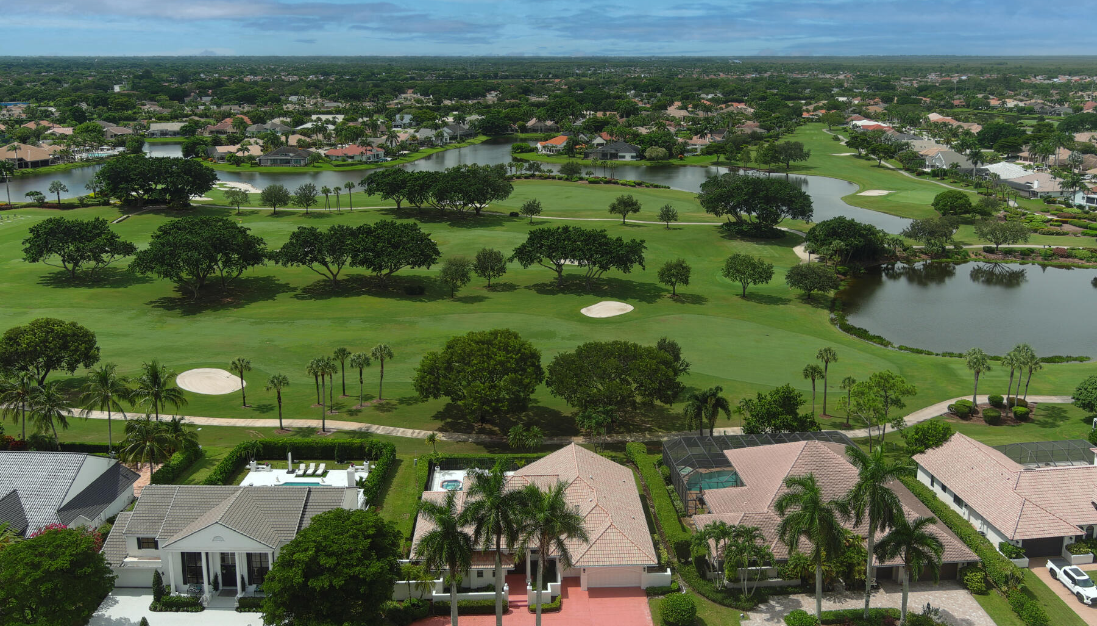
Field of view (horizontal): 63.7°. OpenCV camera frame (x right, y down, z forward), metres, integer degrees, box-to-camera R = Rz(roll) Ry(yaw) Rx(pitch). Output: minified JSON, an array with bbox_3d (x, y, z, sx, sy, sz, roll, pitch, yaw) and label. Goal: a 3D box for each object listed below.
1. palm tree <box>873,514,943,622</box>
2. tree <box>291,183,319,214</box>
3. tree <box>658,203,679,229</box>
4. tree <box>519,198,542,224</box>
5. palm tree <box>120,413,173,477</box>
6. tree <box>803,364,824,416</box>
[{"bbox_3d":[31.219,22.561,77.675,6.060,11.010,6.060,0,16,0],"label":"palm tree"},{"bbox_3d":[-77.510,-36.354,282.204,8.460,9.710,8.210,0,16,0],"label":"tree"},{"bbox_3d":[34.860,-28.040,256.620,5.920,7.380,5.920,2,16,7],"label":"tree"},{"bbox_3d":[-5.038,-28.672,247.606,6.477,6.973,6.477,0,16,0],"label":"tree"},{"bbox_3d":[-47.964,16.299,105.681,6.210,8.160,6.210,0,16,0],"label":"palm tree"},{"bbox_3d":[36.428,11.205,122.082,2.820,8.690,2.820,0,16,0],"label":"tree"}]

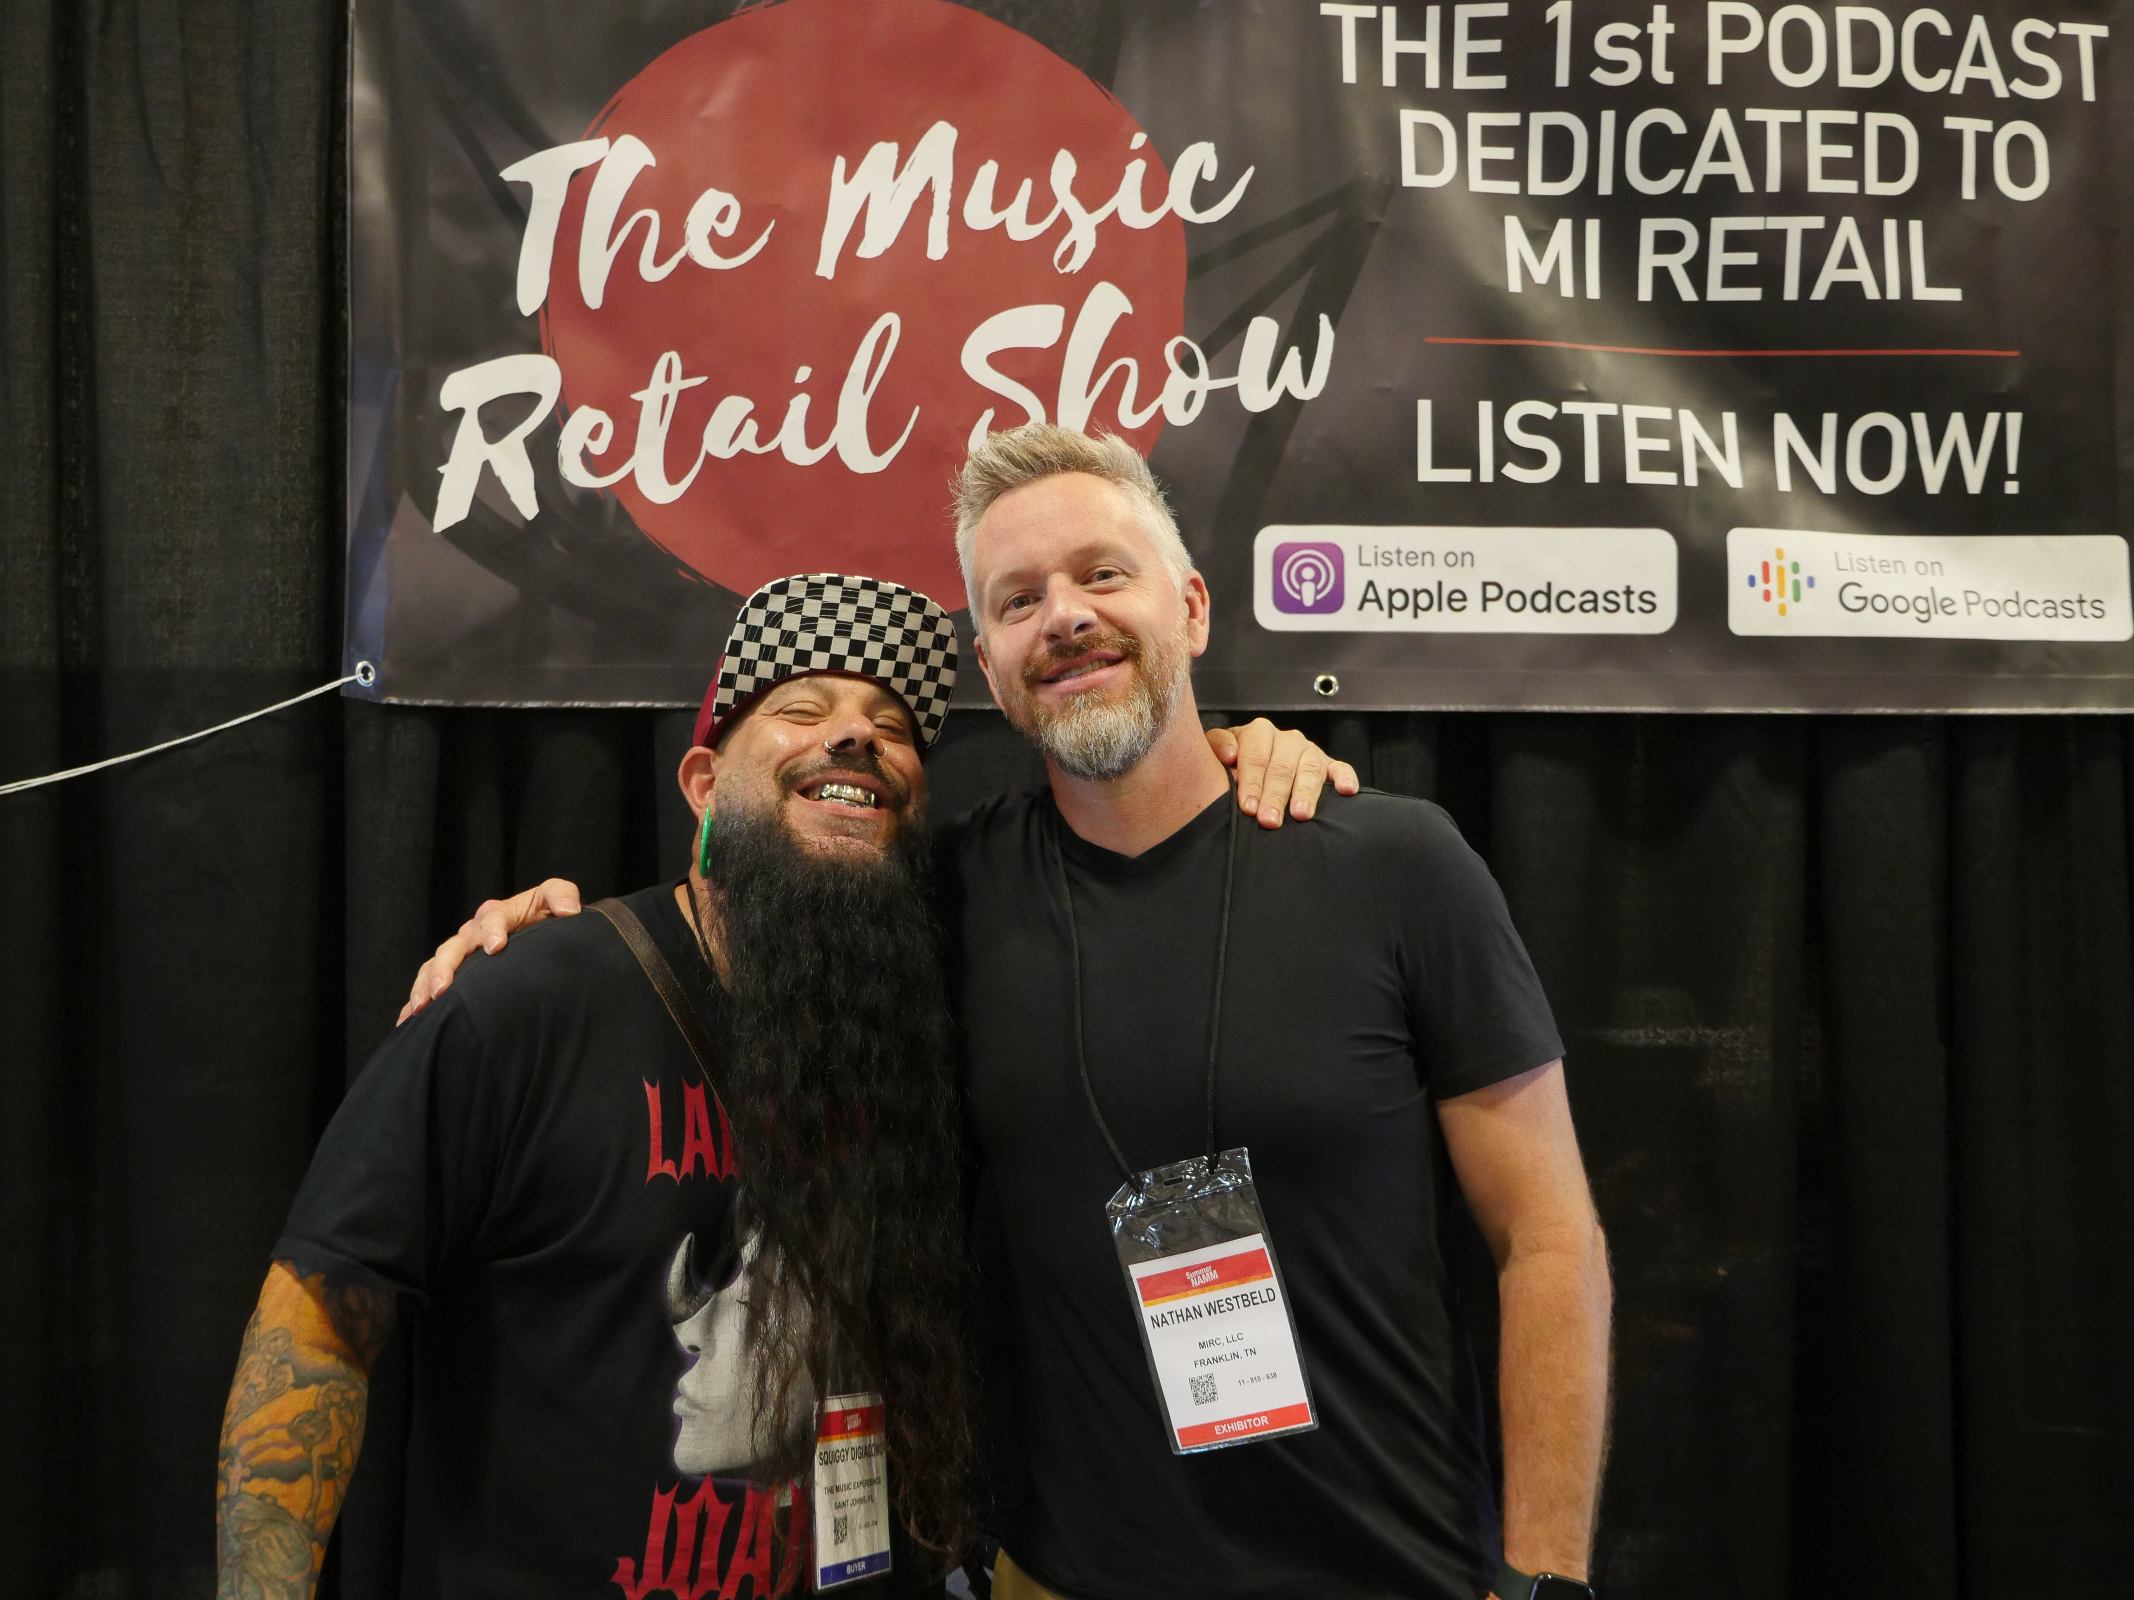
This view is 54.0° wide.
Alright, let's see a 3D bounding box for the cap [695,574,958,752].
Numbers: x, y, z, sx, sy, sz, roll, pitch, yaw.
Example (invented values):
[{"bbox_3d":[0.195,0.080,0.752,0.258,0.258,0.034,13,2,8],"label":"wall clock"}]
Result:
[{"bbox_3d":[-0.191,-0.106,1.603,0.182,0.140,0.255,8,-32,-17],"label":"cap"}]

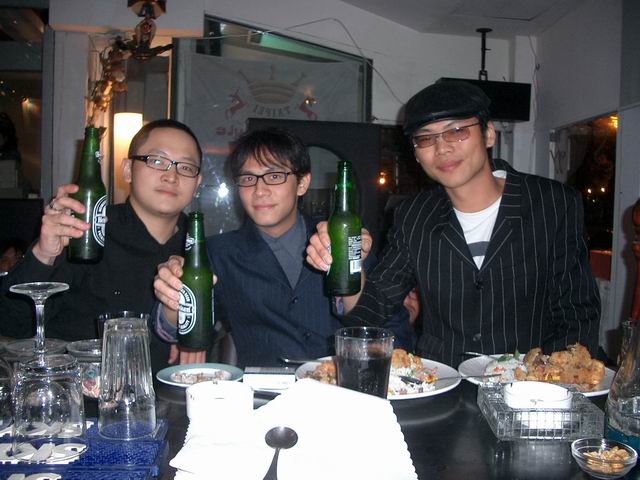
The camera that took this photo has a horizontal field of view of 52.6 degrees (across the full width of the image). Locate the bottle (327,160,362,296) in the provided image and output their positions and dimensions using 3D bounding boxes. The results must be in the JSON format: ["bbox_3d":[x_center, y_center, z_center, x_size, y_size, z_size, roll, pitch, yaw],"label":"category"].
[{"bbox_3d":[0.044,-0.020,1.125,0.061,0.234,0.061,0,3,0],"label":"bottle"}]

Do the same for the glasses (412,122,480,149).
[{"bbox_3d":[0.283,-0.225,1.382,0.138,0.042,0.130,-7,8,33],"label":"glasses"}]

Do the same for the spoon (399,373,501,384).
[{"bbox_3d":[0.213,0.226,1.054,0.175,0.022,0.038,-4,4,-3],"label":"spoon"}]

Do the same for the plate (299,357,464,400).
[{"bbox_3d":[0.096,0.235,1.081,0.274,0.023,0.274,0,4,0],"label":"plate"}]

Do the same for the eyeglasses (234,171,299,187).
[{"bbox_3d":[-0.116,-0.145,1.567,0.140,0.042,0.140,-5,4,11],"label":"eyeglasses"}]

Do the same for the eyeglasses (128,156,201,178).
[{"bbox_3d":[-0.353,-0.164,1.491,0.142,0.042,0.140,12,-4,-26],"label":"eyeglasses"}]

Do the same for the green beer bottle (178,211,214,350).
[{"bbox_3d":[-0.210,0.069,1.095,0.061,0.234,0.061,2,3,0],"label":"green beer bottle"}]

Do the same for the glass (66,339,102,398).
[{"bbox_3d":[-0.363,0.210,1.054,0.095,0.075,0.095,0,4,0],"label":"glass"}]

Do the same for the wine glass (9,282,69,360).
[{"bbox_3d":[-0.334,0.142,0.774,0.074,0.168,0.074,1,2,0],"label":"wine glass"}]

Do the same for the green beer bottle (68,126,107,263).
[{"bbox_3d":[-0.399,-0.078,1.120,0.061,0.234,0.061,4,3,-5],"label":"green beer bottle"}]

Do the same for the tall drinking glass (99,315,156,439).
[{"bbox_3d":[-0.251,0.177,0.839,0.075,0.145,0.075,0,4,0],"label":"tall drinking glass"}]

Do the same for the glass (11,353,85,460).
[{"bbox_3d":[-0.294,0.182,0.706,0.082,0.097,0.082,1,2,0],"label":"glass"}]

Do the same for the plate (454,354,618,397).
[{"bbox_3d":[0.365,0.235,1.085,0.266,0.023,0.266,0,4,0],"label":"plate"}]

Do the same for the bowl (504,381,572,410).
[{"bbox_3d":[0.278,0.213,0.826,0.086,0.040,0.086,1,2,0],"label":"bowl"}]

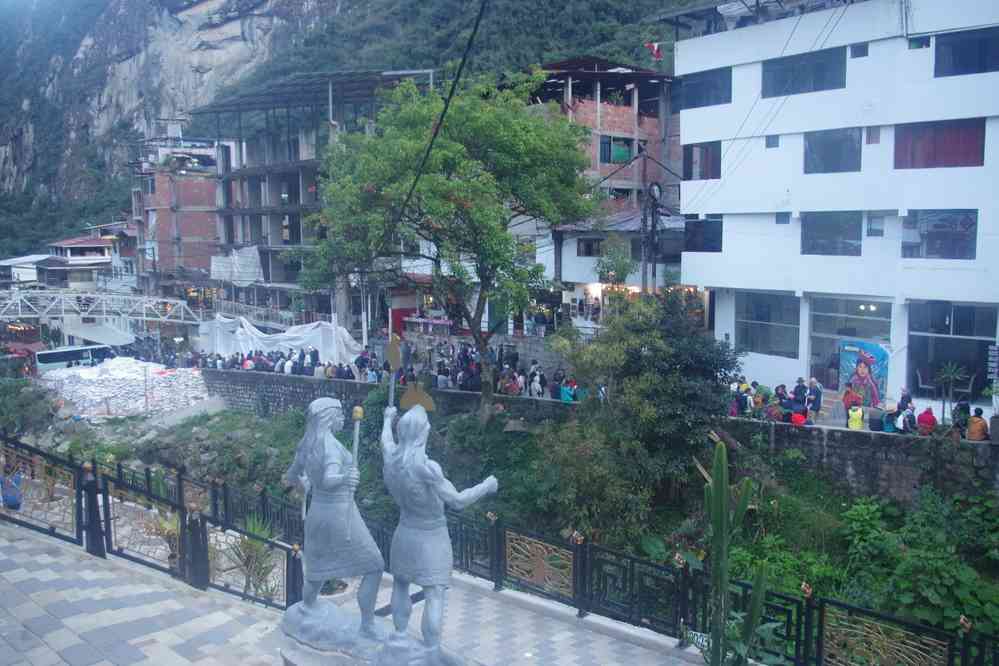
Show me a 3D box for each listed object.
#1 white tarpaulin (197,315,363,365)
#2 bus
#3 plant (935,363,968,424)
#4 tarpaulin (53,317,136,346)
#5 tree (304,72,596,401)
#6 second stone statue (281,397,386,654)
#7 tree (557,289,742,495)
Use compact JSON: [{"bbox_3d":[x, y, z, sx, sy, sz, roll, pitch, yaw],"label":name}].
[{"bbox_3d":[-12.444,0.474,48.000,2.500,2.700,14.500,-6,9,-42],"label":"white tarpaulin"},{"bbox_3d":[-42.490,2.899,86.000,8.000,2.950,2.350,-2,5,27],"label":"bus"},{"bbox_3d":[13.136,1.773,25.000,0.900,1.750,0.850,0,6,0],"label":"plant"},{"bbox_3d":[-41.696,-0.155,89.000,7.300,2.700,4.500,3,7,25],"label":"tarpaulin"},{"bbox_3d":[-1.994,-3.642,35.000,11.000,13.000,9.500,0,6,0],"label":"tree"},{"bbox_3d":[-1.505,1.727,7.800,0.850,2.200,0.750,-2,7,-15],"label":"second stone statue"},{"bbox_3d":[4.447,1.882,25.500,4.900,6.000,4.600,0,6,0],"label":"tree"}]

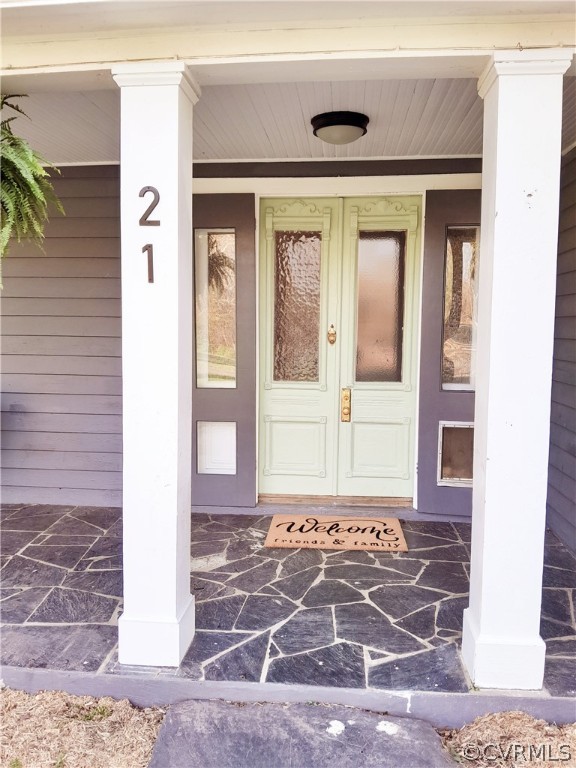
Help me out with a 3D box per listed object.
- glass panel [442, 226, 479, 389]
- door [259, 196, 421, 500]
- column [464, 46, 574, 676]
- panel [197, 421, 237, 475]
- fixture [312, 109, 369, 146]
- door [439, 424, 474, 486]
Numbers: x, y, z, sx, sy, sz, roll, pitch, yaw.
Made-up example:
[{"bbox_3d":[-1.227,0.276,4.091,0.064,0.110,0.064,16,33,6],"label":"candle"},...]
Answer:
[{"bbox_3d":[1.294,-0.537,4.208,0.308,1.204,0.030,1,4,5],"label":"glass panel"},{"bbox_3d":[0.383,-0.259,4.413,1.210,2.287,0.060,1,4,5],"label":"door"},{"bbox_3d":[0.903,-0.014,2.334,0.277,2.438,0.277,1,4,5],"label":"column"},{"bbox_3d":[-0.545,0.495,4.452,0.302,0.405,0.030,1,4,5],"label":"panel"},{"bbox_3d":[0.315,-1.522,3.480,0.349,0.138,0.349,1,4,5],"label":"fixture"},{"bbox_3d":[1.295,0.524,4.276,0.347,0.484,0.045,1,4,5],"label":"door"}]

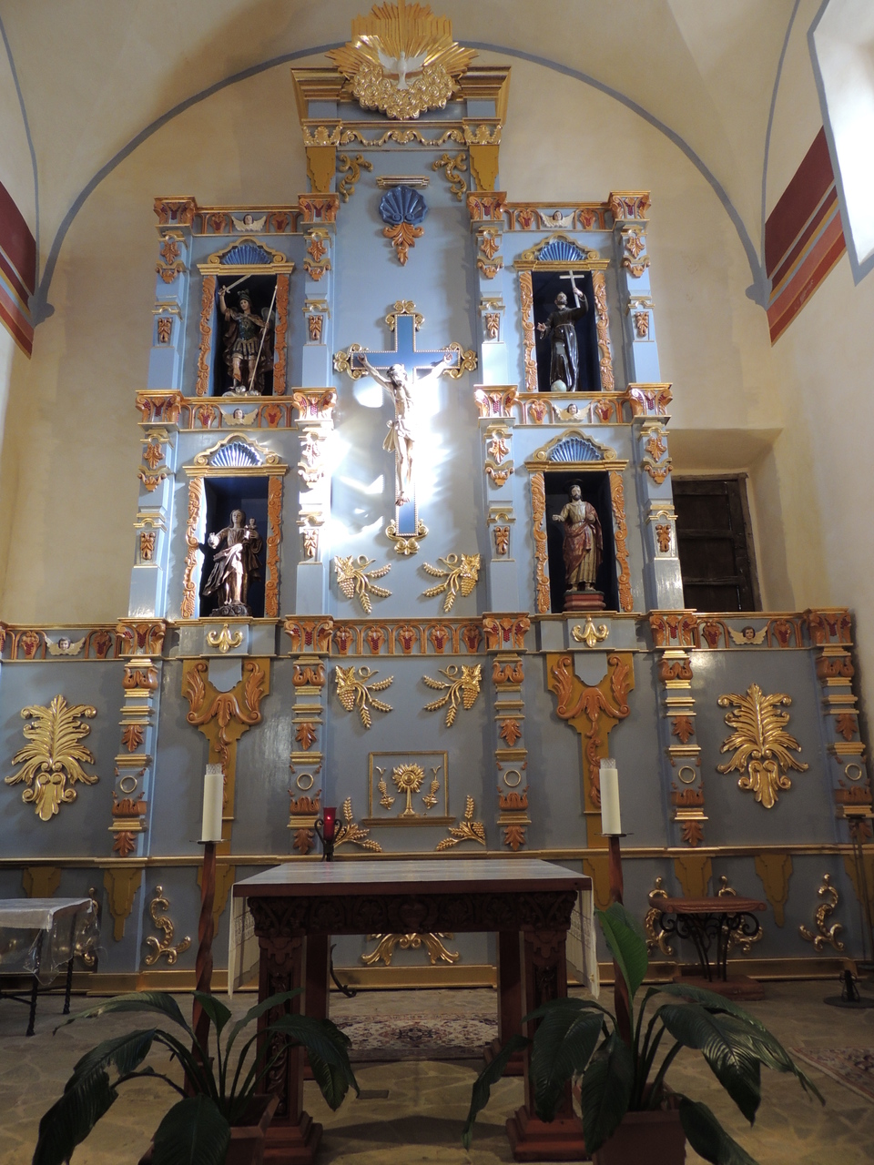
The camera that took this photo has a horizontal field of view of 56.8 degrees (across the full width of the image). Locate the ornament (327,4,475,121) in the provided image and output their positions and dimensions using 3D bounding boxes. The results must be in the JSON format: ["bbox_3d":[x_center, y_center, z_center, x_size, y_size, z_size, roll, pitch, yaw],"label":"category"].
[{"bbox_3d":[-0.342,-5.096,7.839,1.503,1.659,0.320,-1,-15,-1],"label":"ornament"}]

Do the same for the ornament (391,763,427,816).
[{"bbox_3d":[-0.220,1.641,6.393,0.269,0.406,0.060,-1,-16,0],"label":"ornament"}]

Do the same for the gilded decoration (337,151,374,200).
[{"bbox_3d":[-0.776,-3.878,7.732,0.341,0.558,0.070,-1,-15,-1],"label":"gilded decoration"}]

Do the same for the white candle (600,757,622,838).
[{"bbox_3d":[0.776,0.958,3.618,0.086,0.335,0.086,-1,-16,0],"label":"white candle"}]

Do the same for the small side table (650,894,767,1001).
[{"bbox_3d":[1.952,2.589,5.737,0.674,0.635,0.466,-1,-15,-1],"label":"small side table"}]

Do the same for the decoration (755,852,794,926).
[{"bbox_3d":[2.588,2.347,6.152,0.286,0.527,0.050,-1,-15,-1],"label":"decoration"}]

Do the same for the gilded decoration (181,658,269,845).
[{"bbox_3d":[-1.715,1.351,6.465,0.714,1.514,0.090,-1,-15,-1],"label":"gilded decoration"}]

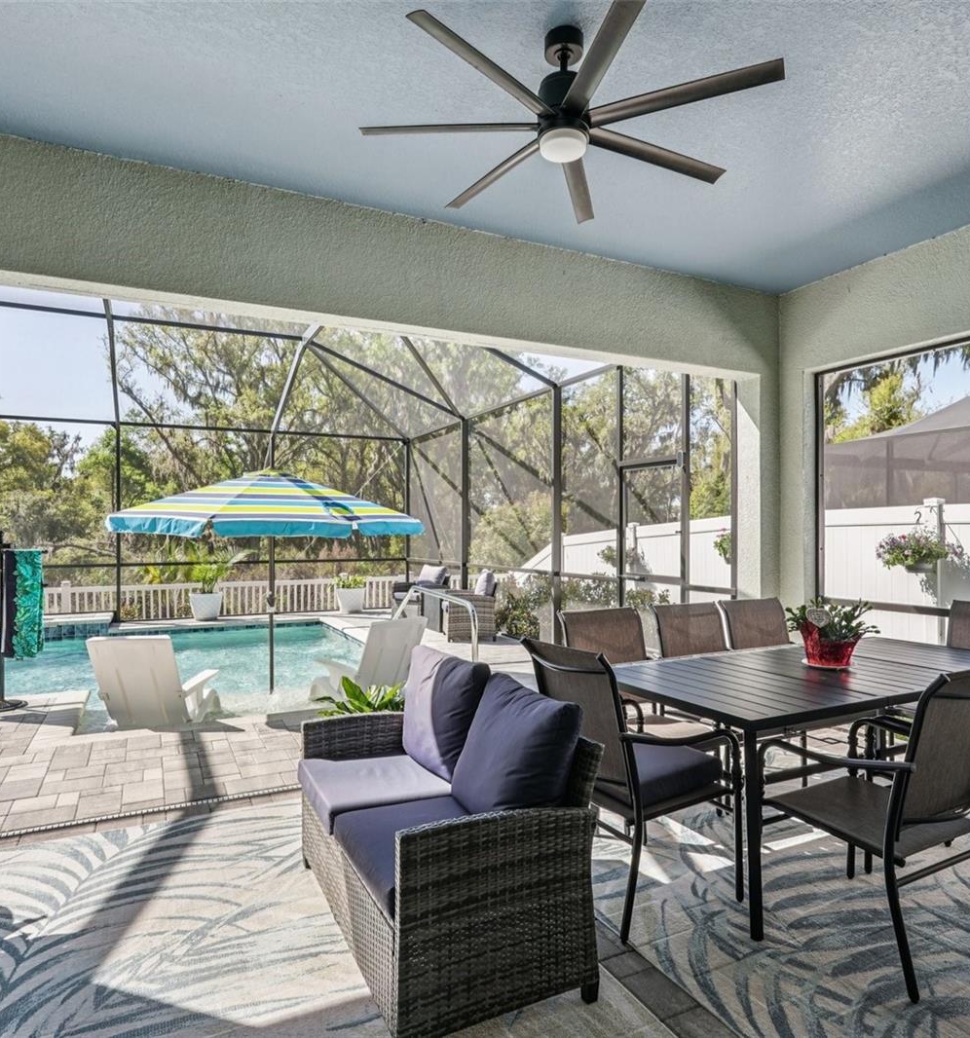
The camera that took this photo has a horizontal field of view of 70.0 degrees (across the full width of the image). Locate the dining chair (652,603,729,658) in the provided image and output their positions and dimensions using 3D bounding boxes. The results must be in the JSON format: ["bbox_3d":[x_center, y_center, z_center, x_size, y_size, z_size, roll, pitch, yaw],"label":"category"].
[{"bbox_3d":[1.292,0.956,3.751,0.574,0.962,0.655,0,-1,-24],"label":"dining chair"}]

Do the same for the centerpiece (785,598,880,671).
[{"bbox_3d":[1.630,0.522,3.256,0.380,0.330,0.360,0,-1,-27],"label":"centerpiece"}]

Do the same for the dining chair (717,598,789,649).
[{"bbox_3d":[1.765,0.957,3.988,0.570,0.950,0.660,0,-1,-29],"label":"dining chair"}]

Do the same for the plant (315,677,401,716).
[{"bbox_3d":[-0.570,1.120,3.550,0.550,0.620,0.550,-1,-1,27],"label":"plant"}]

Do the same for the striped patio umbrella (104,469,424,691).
[{"bbox_3d":[-1.872,0.610,6.100,2.550,2.100,2.550,0,-1,-26],"label":"striped patio umbrella"}]

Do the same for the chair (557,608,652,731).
[{"bbox_3d":[0.715,0.948,3.383,0.570,0.950,0.660,0,-1,-27],"label":"chair"}]

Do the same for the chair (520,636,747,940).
[{"bbox_3d":[0.545,0.935,2.652,0.655,0.962,0.574,1,-1,-28],"label":"chair"}]

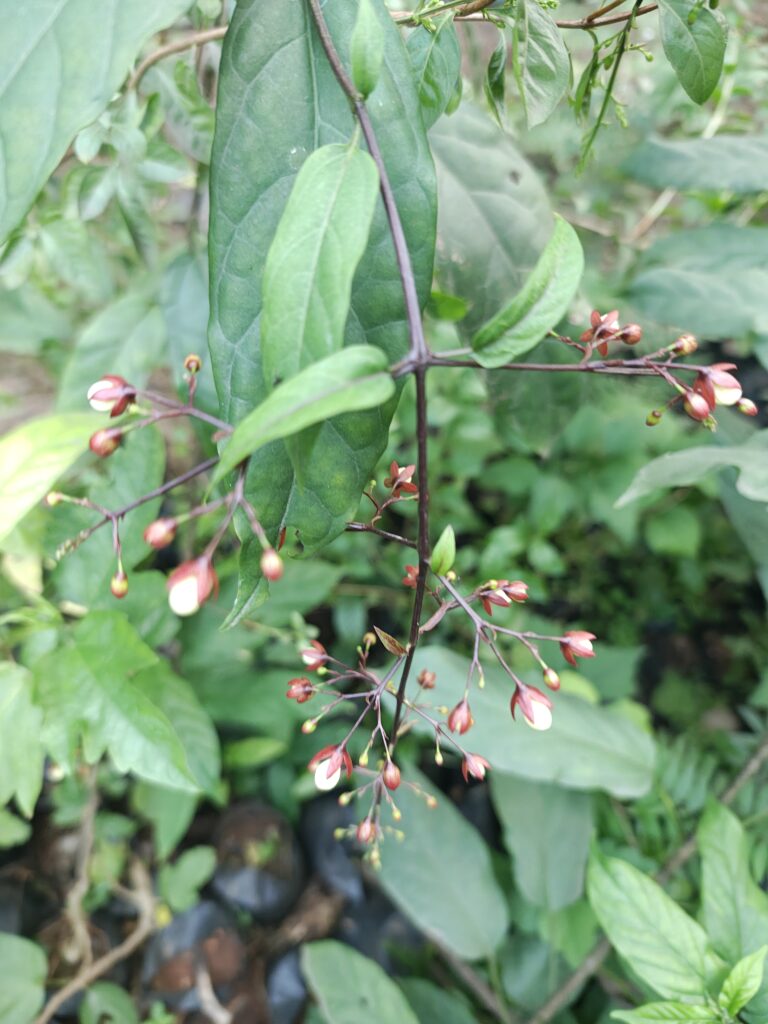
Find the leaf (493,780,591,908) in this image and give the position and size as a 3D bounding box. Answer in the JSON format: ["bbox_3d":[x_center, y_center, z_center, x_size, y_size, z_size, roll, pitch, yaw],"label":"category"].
[{"bbox_3d":[0.131,0.266,0.560,0.080,0.020,0.130,0,50,-4],"label":"leaf"}]

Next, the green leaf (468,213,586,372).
[{"bbox_3d":[0.059,-0.091,0.280,0.026,0.018,0.068,30,83,36],"label":"green leaf"}]

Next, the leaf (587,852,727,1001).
[{"bbox_3d":[0.176,0.267,0.440,0.050,0.018,0.125,-34,56,-17],"label":"leaf"}]

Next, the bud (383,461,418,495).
[{"bbox_3d":[0.008,-0.016,0.315,0.015,0.015,0.015,16,38,21],"label":"bud"}]

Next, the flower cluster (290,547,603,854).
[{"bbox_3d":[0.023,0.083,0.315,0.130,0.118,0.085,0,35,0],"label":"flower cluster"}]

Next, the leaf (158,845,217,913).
[{"bbox_3d":[-0.179,0.334,0.620,0.048,0.014,0.065,28,45,22],"label":"leaf"}]

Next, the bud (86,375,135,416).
[{"bbox_3d":[-0.115,-0.049,0.285,0.019,0.017,0.017,-11,36,-15],"label":"bud"}]

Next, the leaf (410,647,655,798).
[{"bbox_3d":[0.108,0.155,0.500,0.190,0.025,0.085,20,54,20],"label":"leaf"}]

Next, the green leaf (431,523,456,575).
[{"bbox_3d":[0.026,0.016,0.295,0.011,0.021,0.006,14,12,9],"label":"green leaf"}]

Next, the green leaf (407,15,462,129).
[{"bbox_3d":[0.031,-0.273,0.420,0.032,0.066,0.012,14,24,0],"label":"green leaf"}]

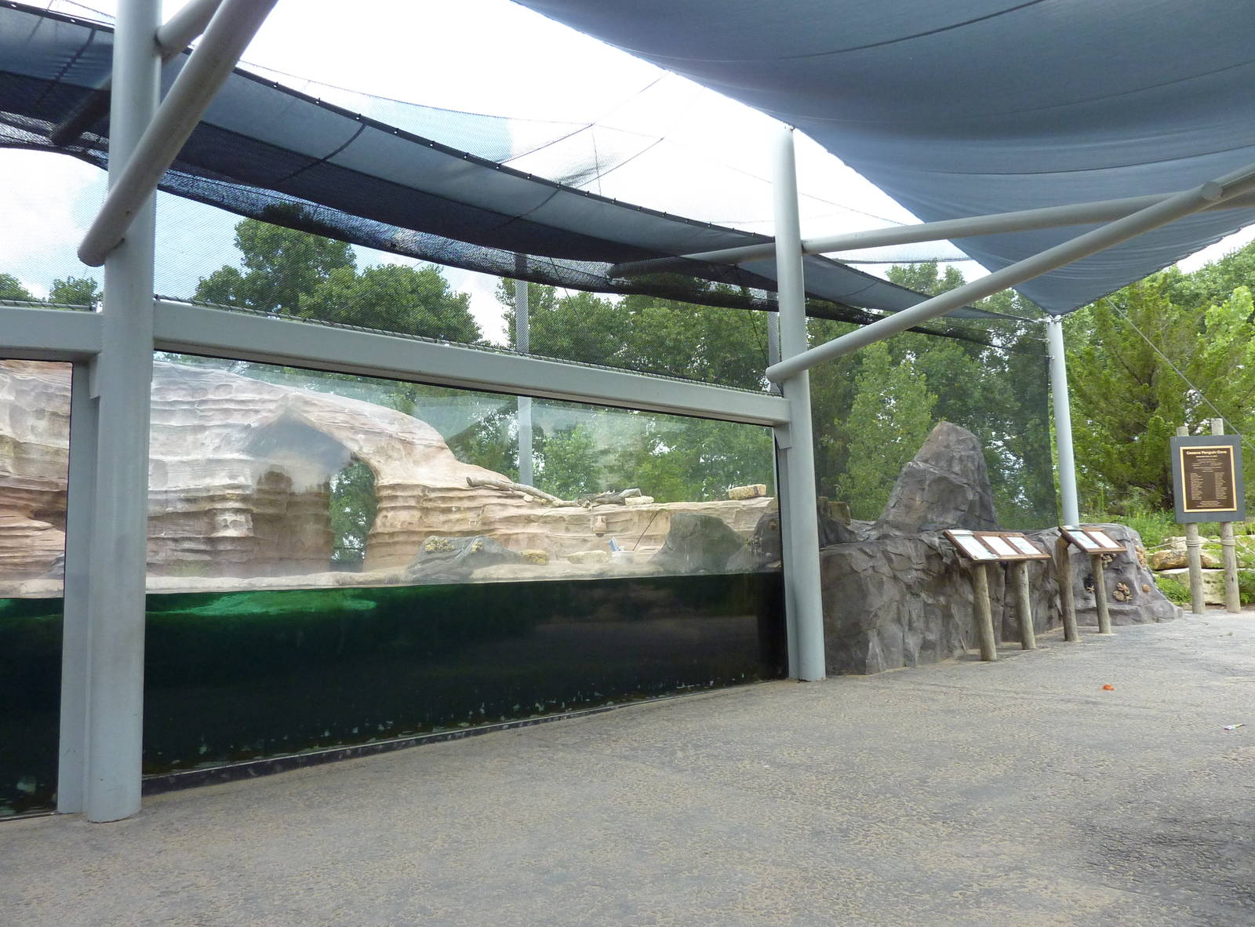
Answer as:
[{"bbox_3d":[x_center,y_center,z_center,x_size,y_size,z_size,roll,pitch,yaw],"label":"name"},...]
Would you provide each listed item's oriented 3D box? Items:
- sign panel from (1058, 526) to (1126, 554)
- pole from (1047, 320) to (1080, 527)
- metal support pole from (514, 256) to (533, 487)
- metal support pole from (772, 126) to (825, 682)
[{"bbox_3d":[5.294,0.874,10.290,1.147,0.375,0.060,3,-52,-42],"label":"sign panel"},{"bbox_3d":[6.882,-0.280,14.245,0.211,4.115,0.211,4,-9,-43],"label":"pole"},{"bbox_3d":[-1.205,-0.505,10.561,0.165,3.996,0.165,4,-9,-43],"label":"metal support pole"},{"bbox_3d":[1.434,-0.584,7.686,0.214,4.766,0.214,4,-9,-43],"label":"metal support pole"}]

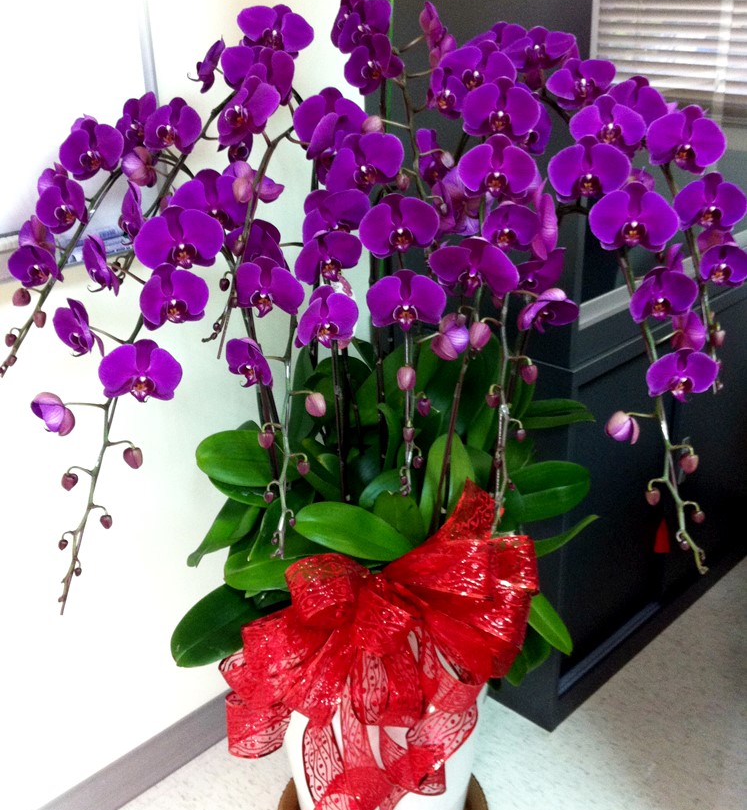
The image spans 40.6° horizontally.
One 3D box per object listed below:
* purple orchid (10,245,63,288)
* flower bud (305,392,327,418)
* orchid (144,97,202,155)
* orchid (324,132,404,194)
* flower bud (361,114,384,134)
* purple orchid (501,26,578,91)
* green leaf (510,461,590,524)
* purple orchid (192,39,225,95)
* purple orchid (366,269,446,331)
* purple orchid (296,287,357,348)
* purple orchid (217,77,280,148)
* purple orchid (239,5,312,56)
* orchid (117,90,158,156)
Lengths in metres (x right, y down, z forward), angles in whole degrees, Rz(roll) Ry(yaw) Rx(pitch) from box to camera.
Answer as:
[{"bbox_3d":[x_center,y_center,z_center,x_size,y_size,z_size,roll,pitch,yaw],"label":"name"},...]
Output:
[{"bbox_3d":[-0.401,-0.165,1.200,0.074,0.055,0.035,9,27,23],"label":"purple orchid"},{"bbox_3d":[-0.069,-0.001,1.200,0.024,0.030,0.024,-10,15,3],"label":"flower bud"},{"bbox_3d":[-0.264,-0.367,1.330,0.079,0.074,0.040,14,14,21],"label":"orchid"},{"bbox_3d":[-0.011,-0.283,1.180,0.092,0.072,0.040,-18,23,8],"label":"orchid"},{"bbox_3d":[0.000,-0.354,1.270,0.027,0.026,0.027,-1,22,1],"label":"flower bud"},{"bbox_3d":[0.217,-0.457,1.330,0.099,0.080,0.042,3,23,8],"label":"purple orchid"},{"bbox_3d":[0.242,0.124,1.410,0.135,0.085,0.050,-9,-11,-1],"label":"green leaf"},{"bbox_3d":[-0.197,-0.407,1.210,0.040,0.072,0.085,8,23,-9],"label":"purple orchid"},{"bbox_3d":[0.038,-0.121,1.170,0.092,0.072,0.040,-2,26,-1],"label":"purple orchid"},{"bbox_3d":[-0.057,-0.110,1.260,0.076,0.072,0.042,2,24,24],"label":"purple orchid"},{"bbox_3d":[-0.159,-0.371,1.280,0.084,0.083,0.040,23,29,23],"label":"purple orchid"},{"bbox_3d":[-0.122,-0.467,1.260,0.094,0.064,0.042,12,28,-11],"label":"purple orchid"},{"bbox_3d":[-0.278,-0.339,1.210,0.078,0.073,0.042,-7,17,37],"label":"orchid"}]

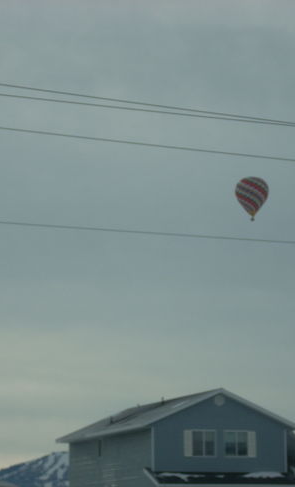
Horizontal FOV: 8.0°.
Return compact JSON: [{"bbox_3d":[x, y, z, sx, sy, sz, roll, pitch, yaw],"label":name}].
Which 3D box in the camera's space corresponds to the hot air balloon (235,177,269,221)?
[{"bbox_3d":[51.946,-21.887,1040.000,16.490,22.185,16.490,0,-7,0],"label":"hot air balloon"}]

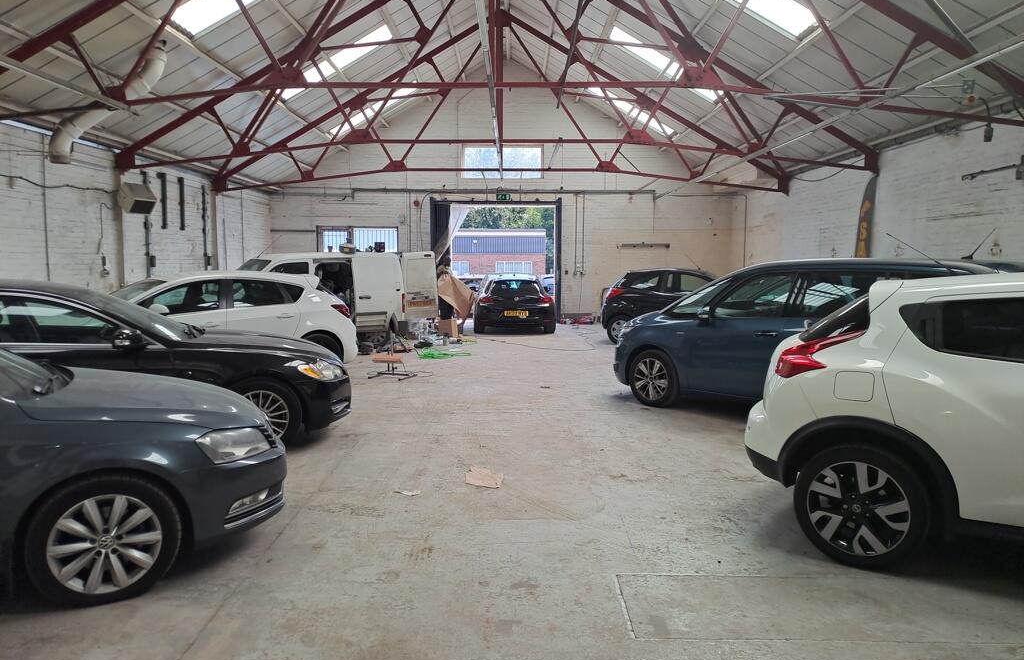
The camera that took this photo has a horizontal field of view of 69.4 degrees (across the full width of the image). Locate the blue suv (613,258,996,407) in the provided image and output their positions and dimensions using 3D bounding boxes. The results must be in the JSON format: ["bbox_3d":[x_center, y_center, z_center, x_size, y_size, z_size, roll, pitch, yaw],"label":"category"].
[{"bbox_3d":[3.177,0.068,8.031,4.430,1.610,1.830,4,6,38],"label":"blue suv"}]

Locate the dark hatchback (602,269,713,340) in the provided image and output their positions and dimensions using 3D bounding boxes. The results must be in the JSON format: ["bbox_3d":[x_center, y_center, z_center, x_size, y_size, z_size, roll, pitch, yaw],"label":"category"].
[{"bbox_3d":[3.714,-0.492,15.136,3.780,1.490,1.680,2,5,18],"label":"dark hatchback"}]

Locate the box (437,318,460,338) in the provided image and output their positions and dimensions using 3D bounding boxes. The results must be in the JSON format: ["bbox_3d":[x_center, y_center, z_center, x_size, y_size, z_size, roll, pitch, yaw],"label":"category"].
[{"bbox_3d":[-1.335,-0.037,16.190,0.340,0.400,0.280,3,6,35],"label":"box"}]

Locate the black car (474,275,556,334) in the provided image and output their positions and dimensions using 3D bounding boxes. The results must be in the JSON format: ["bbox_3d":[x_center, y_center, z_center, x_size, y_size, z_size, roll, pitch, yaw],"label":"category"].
[{"bbox_3d":[-0.027,-0.754,18.600,1.820,1.410,4.256,0,5,-3],"label":"black car"}]

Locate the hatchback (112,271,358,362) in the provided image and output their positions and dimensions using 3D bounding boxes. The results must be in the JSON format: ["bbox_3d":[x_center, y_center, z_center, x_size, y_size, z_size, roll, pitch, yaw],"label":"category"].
[{"bbox_3d":[-4.342,-0.062,10.152,4.420,1.500,1.820,-3,6,-32],"label":"hatchback"}]

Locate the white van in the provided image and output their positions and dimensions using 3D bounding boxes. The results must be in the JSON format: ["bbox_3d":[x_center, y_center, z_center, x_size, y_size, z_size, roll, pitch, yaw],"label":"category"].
[{"bbox_3d":[-4.209,-0.538,13.761,4.600,1.820,1.800,-3,6,-34],"label":"white van"}]

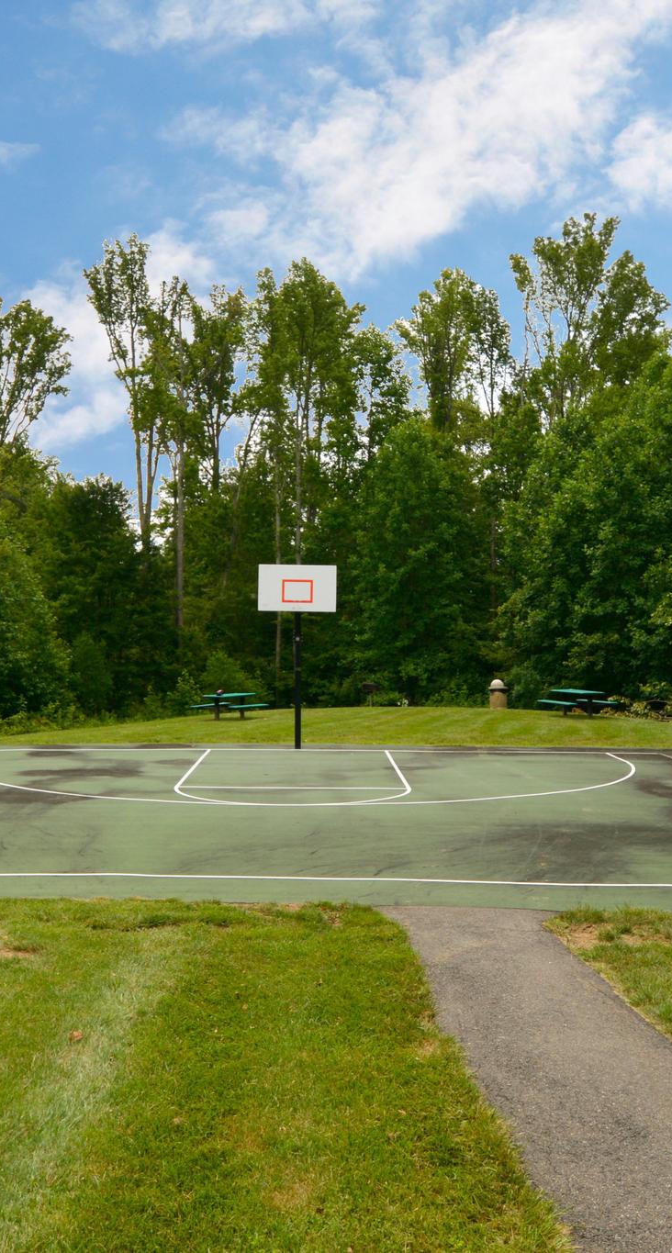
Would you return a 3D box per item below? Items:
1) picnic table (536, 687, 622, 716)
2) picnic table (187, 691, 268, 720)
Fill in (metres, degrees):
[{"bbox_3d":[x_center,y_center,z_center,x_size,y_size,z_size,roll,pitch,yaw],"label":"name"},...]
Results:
[{"bbox_3d":[7.400,2.400,28.900,1.670,0.770,1.830,0,0,-18],"label":"picnic table"},{"bbox_3d":[-3.320,2.520,29.350,1.690,0.770,1.830,0,-1,30],"label":"picnic table"}]

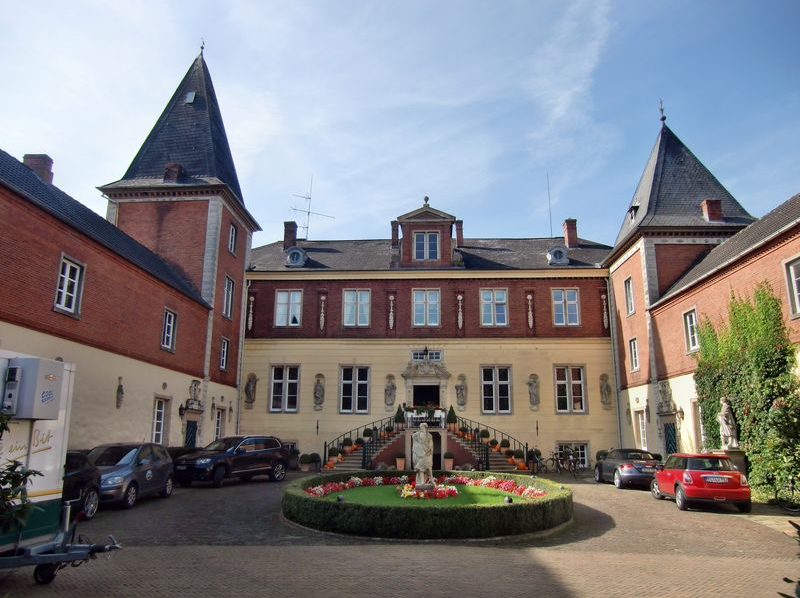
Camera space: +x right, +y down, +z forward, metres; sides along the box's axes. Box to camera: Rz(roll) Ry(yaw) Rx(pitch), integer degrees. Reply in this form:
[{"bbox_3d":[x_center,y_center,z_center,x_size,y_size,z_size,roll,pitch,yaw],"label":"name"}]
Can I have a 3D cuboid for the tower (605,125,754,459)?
[{"bbox_3d":[13.684,-0.647,26.699,6.200,17.600,6.200,0,-13,3],"label":"tower"}]

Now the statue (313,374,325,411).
[{"bbox_3d":[-4.470,5.128,30.371,0.640,1.930,0.420,0,-14,3],"label":"statue"}]

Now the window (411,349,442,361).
[{"bbox_3d":[1.490,3.177,31.192,1.720,0.660,0.180,0,-14,3],"label":"window"}]

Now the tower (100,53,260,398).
[{"bbox_3d":[-11.794,-3.999,30.541,6.600,22.000,6.500,0,-14,3],"label":"tower"}]

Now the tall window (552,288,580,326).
[{"bbox_3d":[9.315,0.470,31.053,1.625,2.226,0.220,0,-14,3],"label":"tall window"}]

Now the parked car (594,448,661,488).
[{"bbox_3d":[9.012,6.616,21.808,1.860,1.352,4.178,0,-14,1],"label":"parked car"}]

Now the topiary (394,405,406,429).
[{"bbox_3d":[0.026,6.070,28.415,0.580,1.300,0.580,0,-14,3],"label":"topiary"}]

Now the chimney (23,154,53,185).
[{"bbox_3d":[-12.420,-4.399,19.029,0.700,1.000,0.550,0,-14,3],"label":"chimney"}]

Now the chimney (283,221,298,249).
[{"bbox_3d":[-6.876,-3.943,34.992,0.750,1.750,0.750,0,-14,3],"label":"chimney"}]

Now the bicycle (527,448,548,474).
[{"bbox_3d":[6.722,7.913,27.030,0.600,1.100,1.750,-7,-15,27],"label":"bicycle"}]

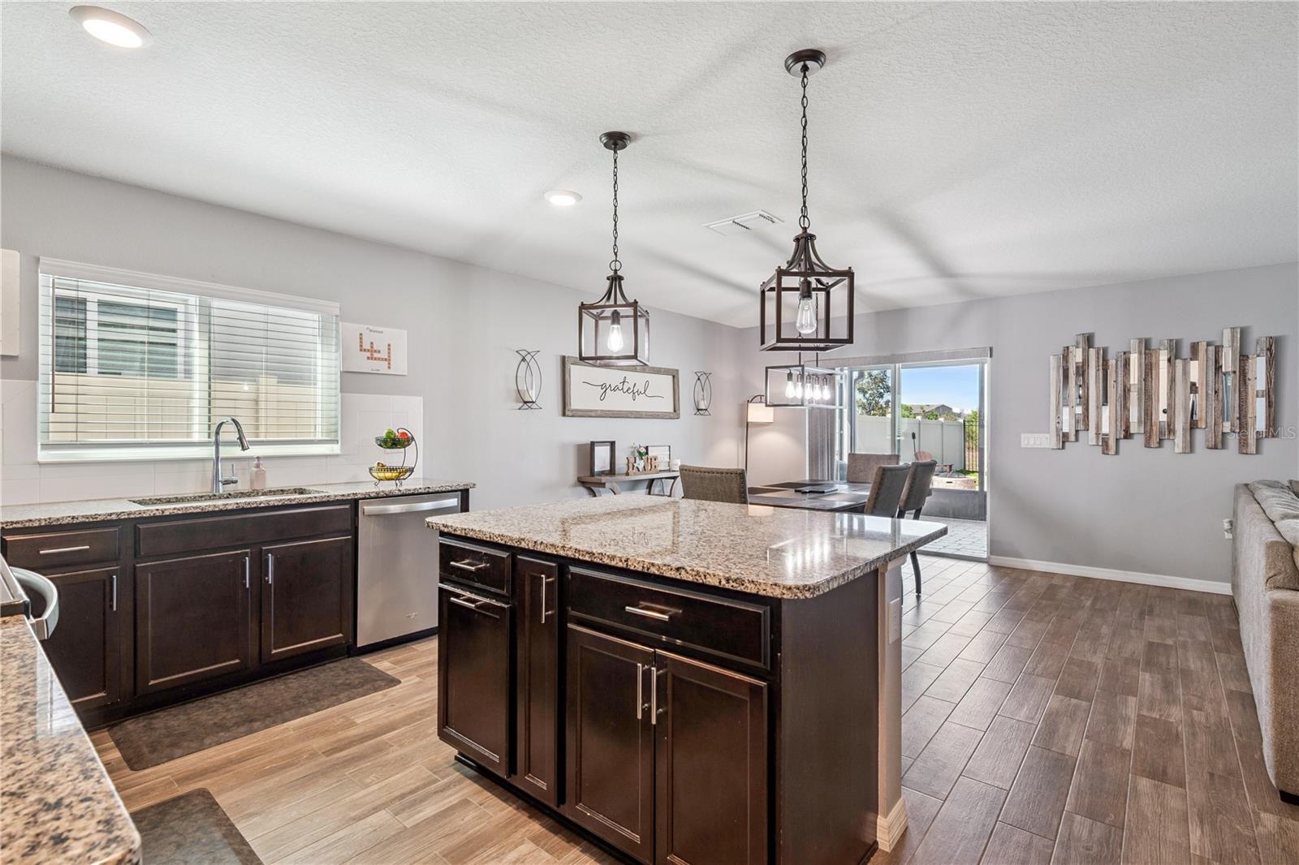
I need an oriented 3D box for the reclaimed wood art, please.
[{"bbox_3d":[3.940,-0.316,4.800,1.341,0.995,0.050,0,0,40],"label":"reclaimed wood art"}]

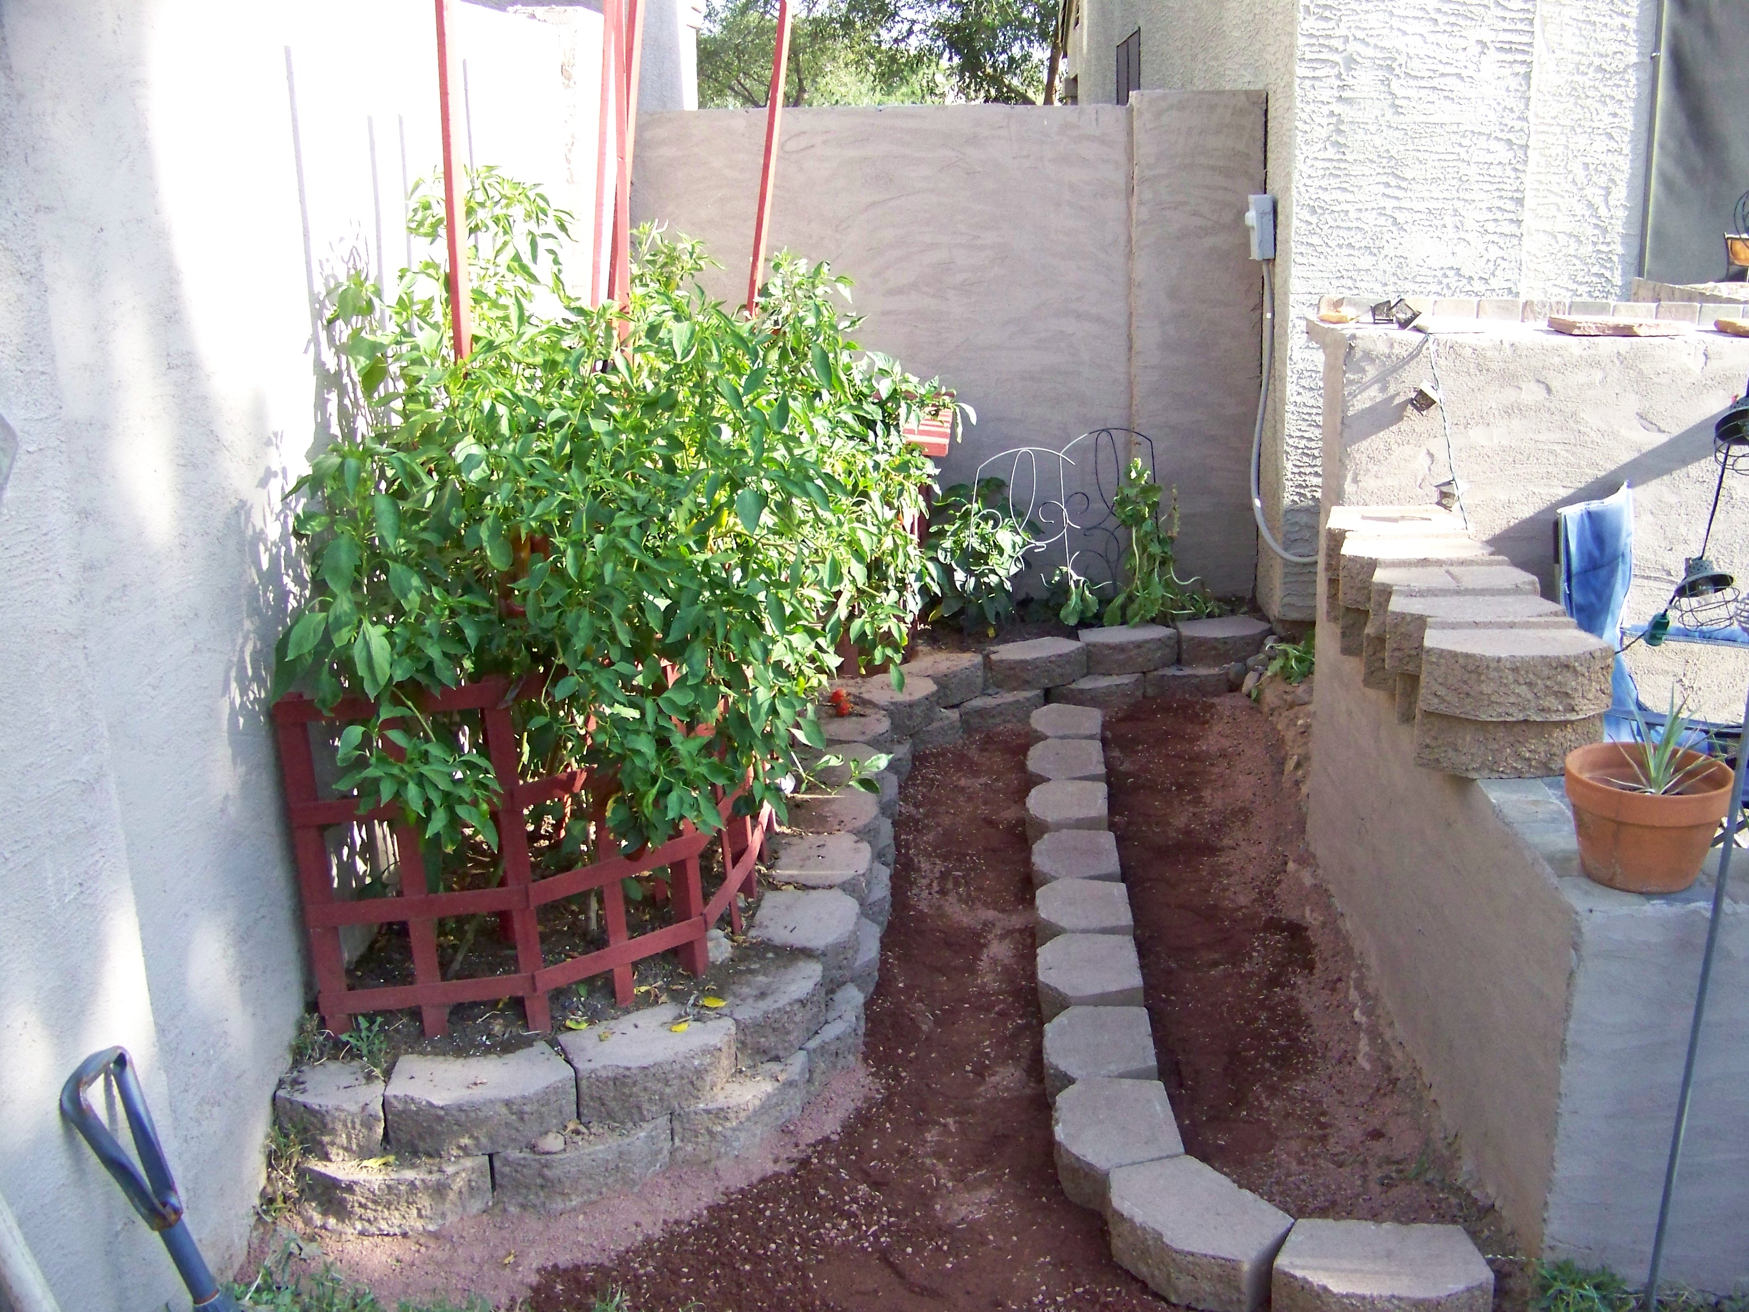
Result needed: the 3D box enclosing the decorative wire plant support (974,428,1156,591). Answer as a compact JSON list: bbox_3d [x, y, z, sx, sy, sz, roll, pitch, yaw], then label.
[{"bbox_3d":[0.557,-0.387,5.279,0.530,0.500,0.180,-4,16,-8],"label":"decorative wire plant support"}]

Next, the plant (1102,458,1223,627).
[{"bbox_3d":[0.831,-0.346,5.304,0.330,0.470,0.280,-2,16,0],"label":"plant"}]

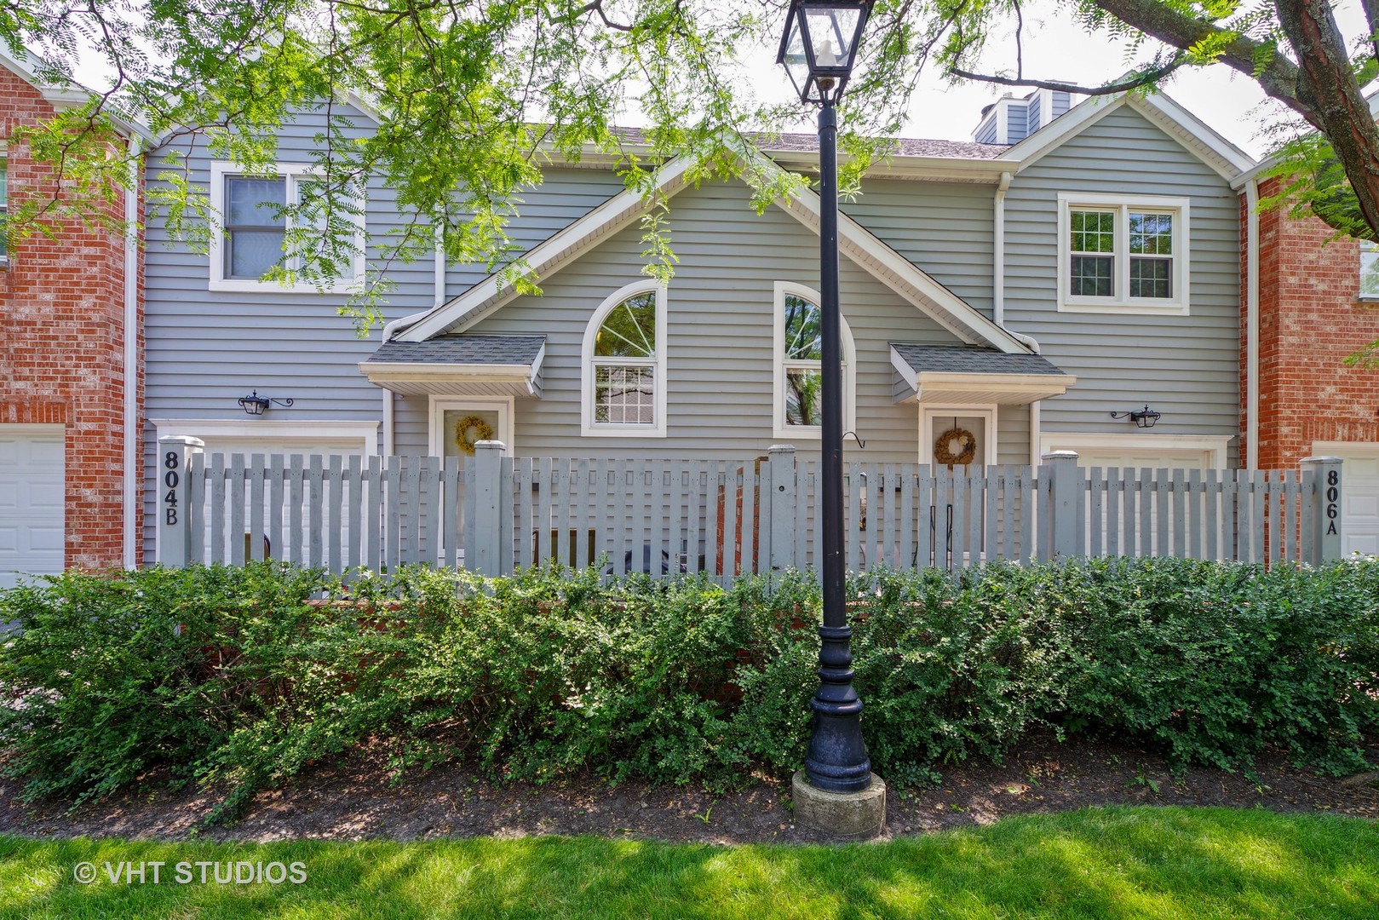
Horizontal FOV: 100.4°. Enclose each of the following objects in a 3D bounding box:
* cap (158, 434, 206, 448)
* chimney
[{"bbox_3d":[-3.153,-0.119,3.578,0.153,0.056,0.153,1,-3,-4],"label":"cap"},{"bbox_3d":[7.538,-7.324,13.044,1.336,1.330,1.755,1,-3,-4],"label":"chimney"}]

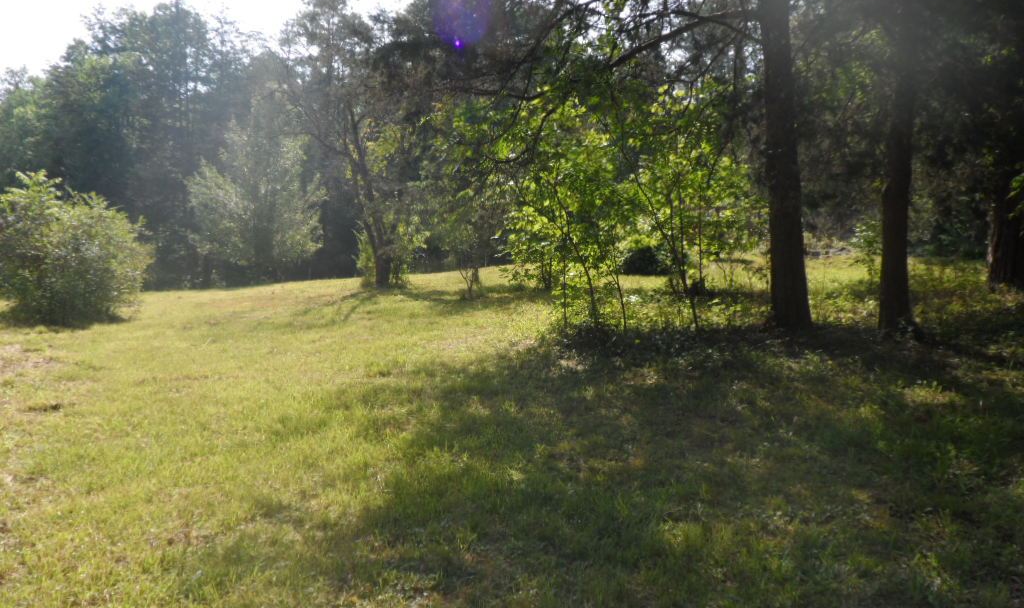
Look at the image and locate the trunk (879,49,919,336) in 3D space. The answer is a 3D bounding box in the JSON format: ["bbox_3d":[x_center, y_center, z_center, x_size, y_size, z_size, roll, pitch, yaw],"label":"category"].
[{"bbox_3d":[5.564,-1.563,11.850,0.470,3.991,0.470,2,5,25],"label":"trunk"}]

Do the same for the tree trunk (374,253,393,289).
[{"bbox_3d":[-3.485,-0.908,22.463,0.460,0.976,0.460,0,4,-9],"label":"tree trunk"}]

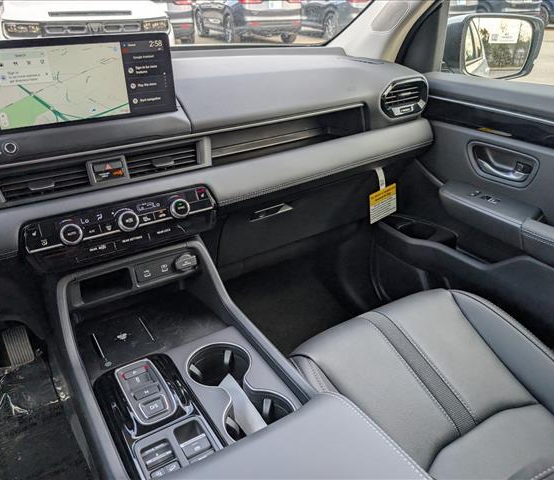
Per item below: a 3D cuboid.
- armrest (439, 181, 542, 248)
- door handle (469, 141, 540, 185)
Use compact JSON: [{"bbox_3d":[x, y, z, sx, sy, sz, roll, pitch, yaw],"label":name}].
[{"bbox_3d":[0.458,-0.055,0.979,0.087,0.065,0.210,-19,36,-30],"label":"armrest"},{"bbox_3d":[0.489,-0.169,0.966,0.037,0.070,0.148,-19,36,-30],"label":"door handle"}]

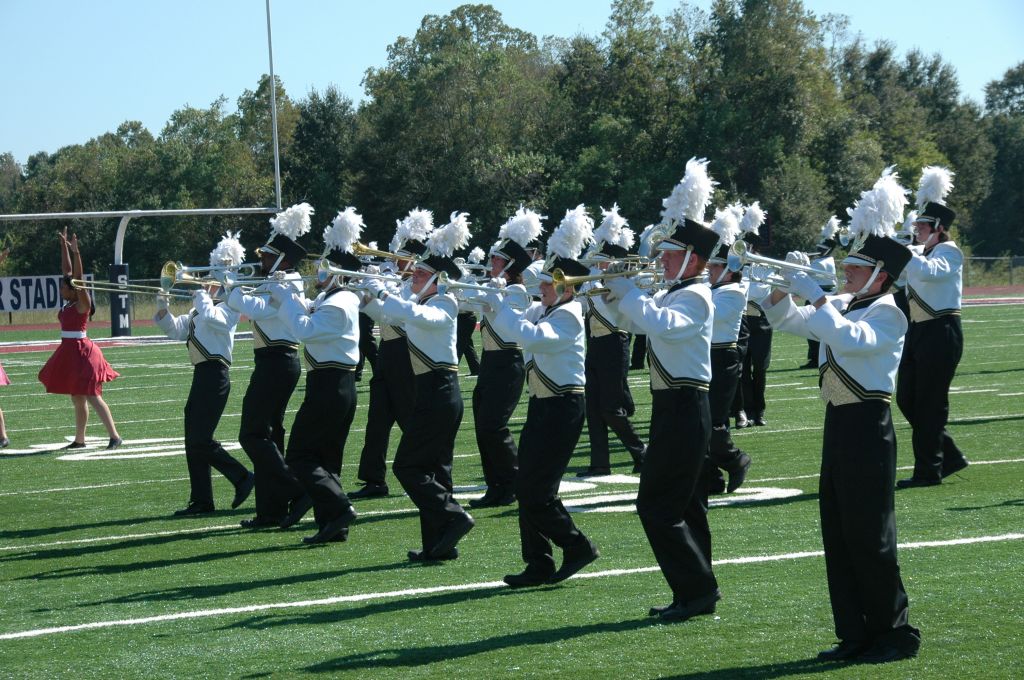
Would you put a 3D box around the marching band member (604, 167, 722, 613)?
[{"bbox_3d":[0.695,0.221,14.500,0.520,2.080,0.520,-4,2,-25],"label":"marching band member"}]

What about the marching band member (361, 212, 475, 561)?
[{"bbox_3d":[-0.510,0.251,17.168,0.582,1.859,0.510,-3,2,-23],"label":"marching band member"}]

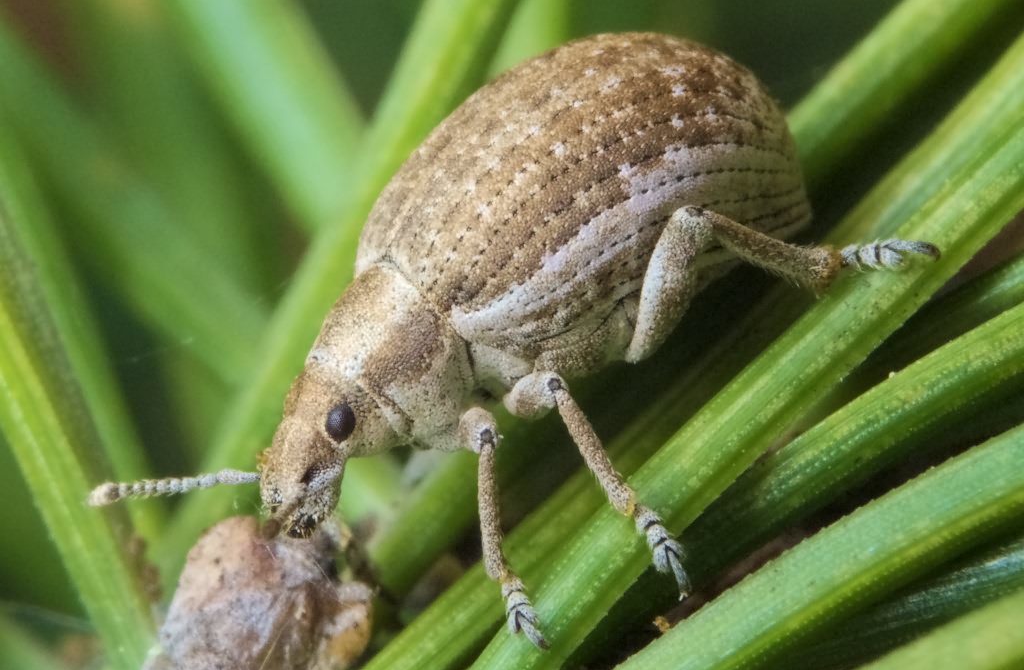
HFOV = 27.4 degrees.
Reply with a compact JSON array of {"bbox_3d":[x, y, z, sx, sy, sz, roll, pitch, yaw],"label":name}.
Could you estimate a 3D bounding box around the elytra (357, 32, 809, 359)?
[{"bbox_3d":[0.001,-0.002,0.024,0.006,0.003,0.004,-19,25,-25],"label":"elytra"}]

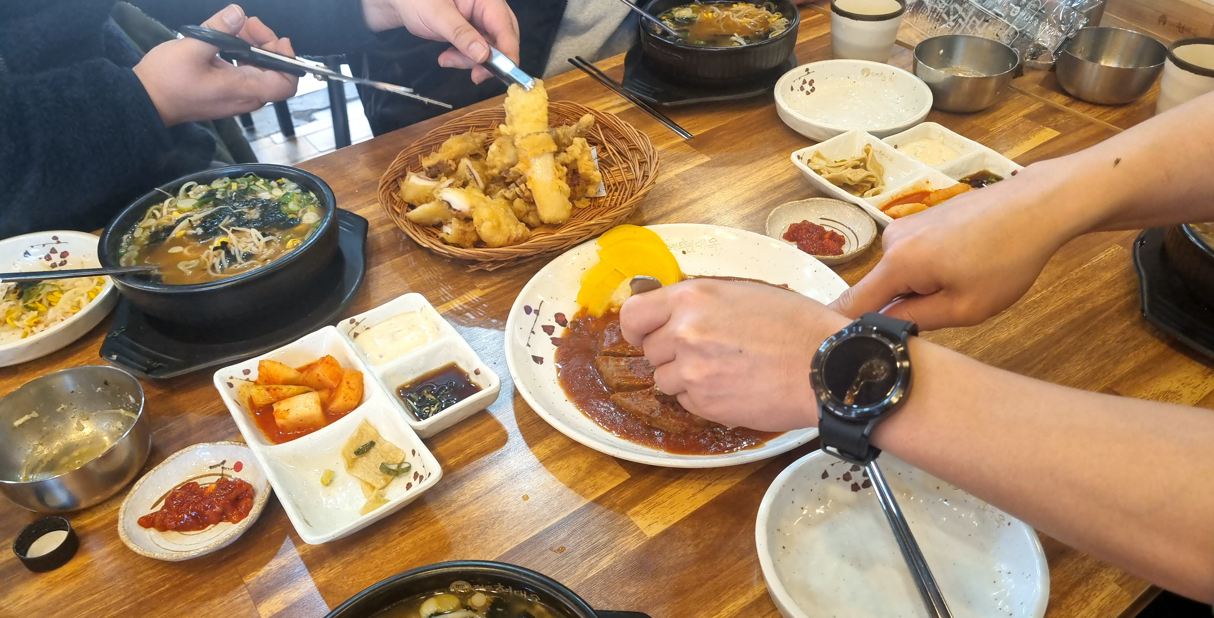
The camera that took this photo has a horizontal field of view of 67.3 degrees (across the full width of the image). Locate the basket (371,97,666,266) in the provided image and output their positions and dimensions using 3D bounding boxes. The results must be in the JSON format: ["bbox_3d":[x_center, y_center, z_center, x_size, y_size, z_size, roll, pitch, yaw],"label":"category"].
[{"bbox_3d":[-0.072,-0.100,0.786,0.238,0.046,0.242,-4,40,0],"label":"basket"}]

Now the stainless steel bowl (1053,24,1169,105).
[{"bbox_3d":[0.497,-0.238,0.906,0.098,0.049,0.098,-2,40,2],"label":"stainless steel bowl"}]

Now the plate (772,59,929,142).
[{"bbox_3d":[0.240,-0.201,0.898,0.152,0.026,0.152,-2,40,2],"label":"plate"}]

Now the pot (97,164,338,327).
[{"bbox_3d":[-0.296,-0.046,0.717,0.171,0.054,0.171,-2,40,2],"label":"pot"}]

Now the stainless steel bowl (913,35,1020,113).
[{"bbox_3d":[0.353,-0.230,0.908,0.098,0.049,0.098,-2,40,2],"label":"stainless steel bowl"}]

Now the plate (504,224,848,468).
[{"bbox_3d":[0.056,0.023,0.642,0.251,0.028,0.251,-2,40,2],"label":"plate"}]

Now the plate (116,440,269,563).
[{"bbox_3d":[-0.245,0.121,0.553,0.088,0.021,0.088,-4,40,0],"label":"plate"}]

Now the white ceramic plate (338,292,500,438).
[{"bbox_3d":[-0.131,0.040,0.640,0.064,0.024,0.132,-27,45,-25],"label":"white ceramic plate"}]

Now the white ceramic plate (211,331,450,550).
[{"bbox_3d":[-0.182,0.082,0.592,0.089,0.026,0.177,-26,45,-25],"label":"white ceramic plate"}]

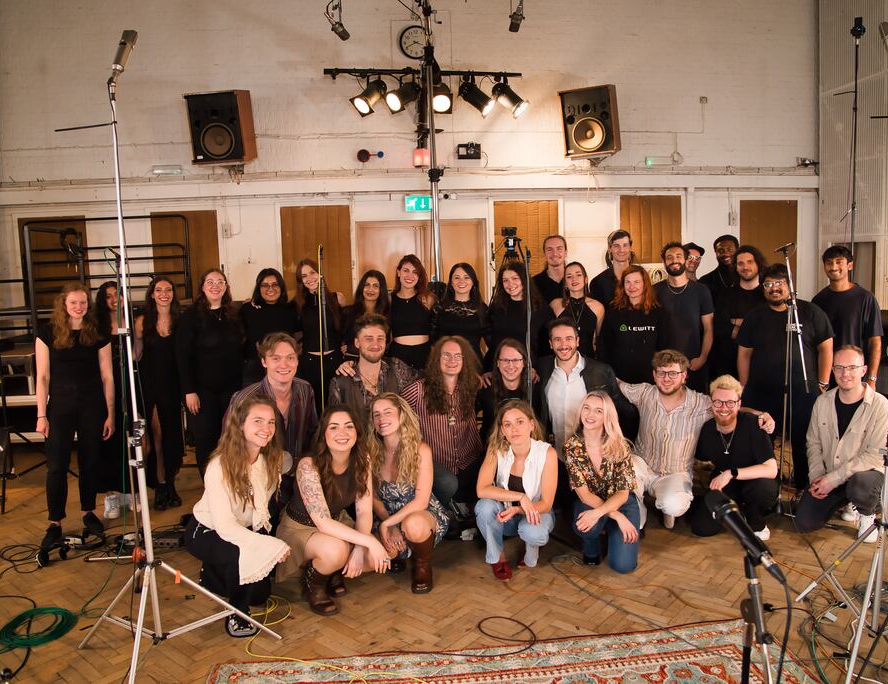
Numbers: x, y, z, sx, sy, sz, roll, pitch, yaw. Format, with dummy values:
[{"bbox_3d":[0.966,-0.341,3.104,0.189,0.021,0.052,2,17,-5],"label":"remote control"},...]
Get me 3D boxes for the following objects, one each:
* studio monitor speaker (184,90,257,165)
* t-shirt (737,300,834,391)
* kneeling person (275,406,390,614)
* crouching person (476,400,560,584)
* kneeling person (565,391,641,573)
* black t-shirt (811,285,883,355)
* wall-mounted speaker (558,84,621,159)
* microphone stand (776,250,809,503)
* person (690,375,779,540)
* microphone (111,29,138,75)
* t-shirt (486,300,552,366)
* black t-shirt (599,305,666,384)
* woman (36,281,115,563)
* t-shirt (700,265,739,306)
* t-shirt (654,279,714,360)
[{"bbox_3d":[-2.645,-2.560,8.155,0.610,0.787,0.510,0,21,4],"label":"studio monitor speaker"},{"bbox_3d":[2.250,0.030,4.500,0.610,0.610,0.360,1,7,18],"label":"t-shirt"},{"bbox_3d":[-0.565,0.803,3.460,0.520,0.940,0.650,-5,7,-30],"label":"kneeling person"},{"bbox_3d":[0.406,0.785,3.826,0.460,0.940,0.600,-1,7,5],"label":"crouching person"},{"bbox_3d":[0.906,0.747,3.904,0.440,0.970,0.620,0,7,12],"label":"kneeling person"},{"bbox_3d":[2.844,-0.067,4.850,0.530,0.660,0.300,2,7,25],"label":"black t-shirt"},{"bbox_3d":[1.838,-2.757,8.560,0.610,0.785,0.510,-2,17,23],"label":"wall-mounted speaker"},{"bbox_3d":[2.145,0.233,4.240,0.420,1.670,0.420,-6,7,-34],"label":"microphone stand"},{"bbox_3d":[1.746,0.660,4.120,0.550,0.960,0.650,0,6,15],"label":"person"},{"bbox_3d":[-1.266,-1.148,2.700,0.058,0.200,0.058,9,-12,-6],"label":"microphone"},{"bbox_3d":[0.484,-0.010,4.620,0.460,0.570,0.280,-1,6,3],"label":"t-shirt"},{"bbox_3d":[1.262,0.037,4.550,0.490,0.600,0.280,-1,7,6],"label":"black t-shirt"},{"bbox_3d":[-2.248,0.466,4.156,0.480,1.640,0.360,-4,7,-19],"label":"woman"},{"bbox_3d":[2.287,-0.305,5.550,0.500,0.670,0.270,0,6,18],"label":"t-shirt"},{"bbox_3d":[1.748,-0.122,5.070,0.520,0.680,0.270,0,6,18],"label":"t-shirt"}]

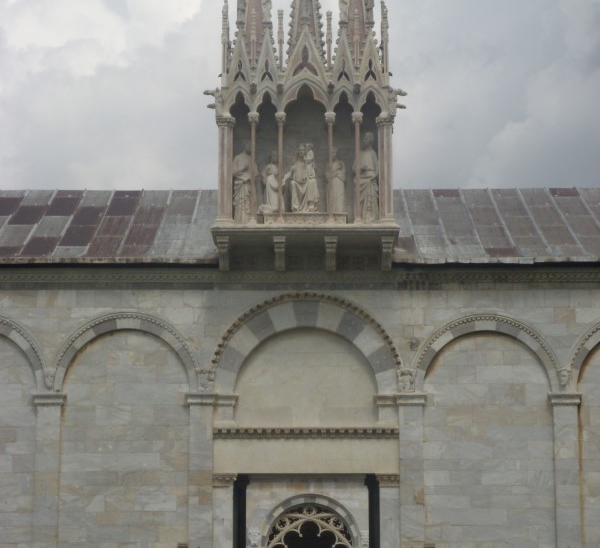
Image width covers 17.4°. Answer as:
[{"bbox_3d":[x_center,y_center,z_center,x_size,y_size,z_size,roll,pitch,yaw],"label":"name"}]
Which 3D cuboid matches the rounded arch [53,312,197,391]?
[{"bbox_3d":[-3.347,1.478,37.784,2.789,1.544,0.250,0,-13,0],"label":"rounded arch"}]

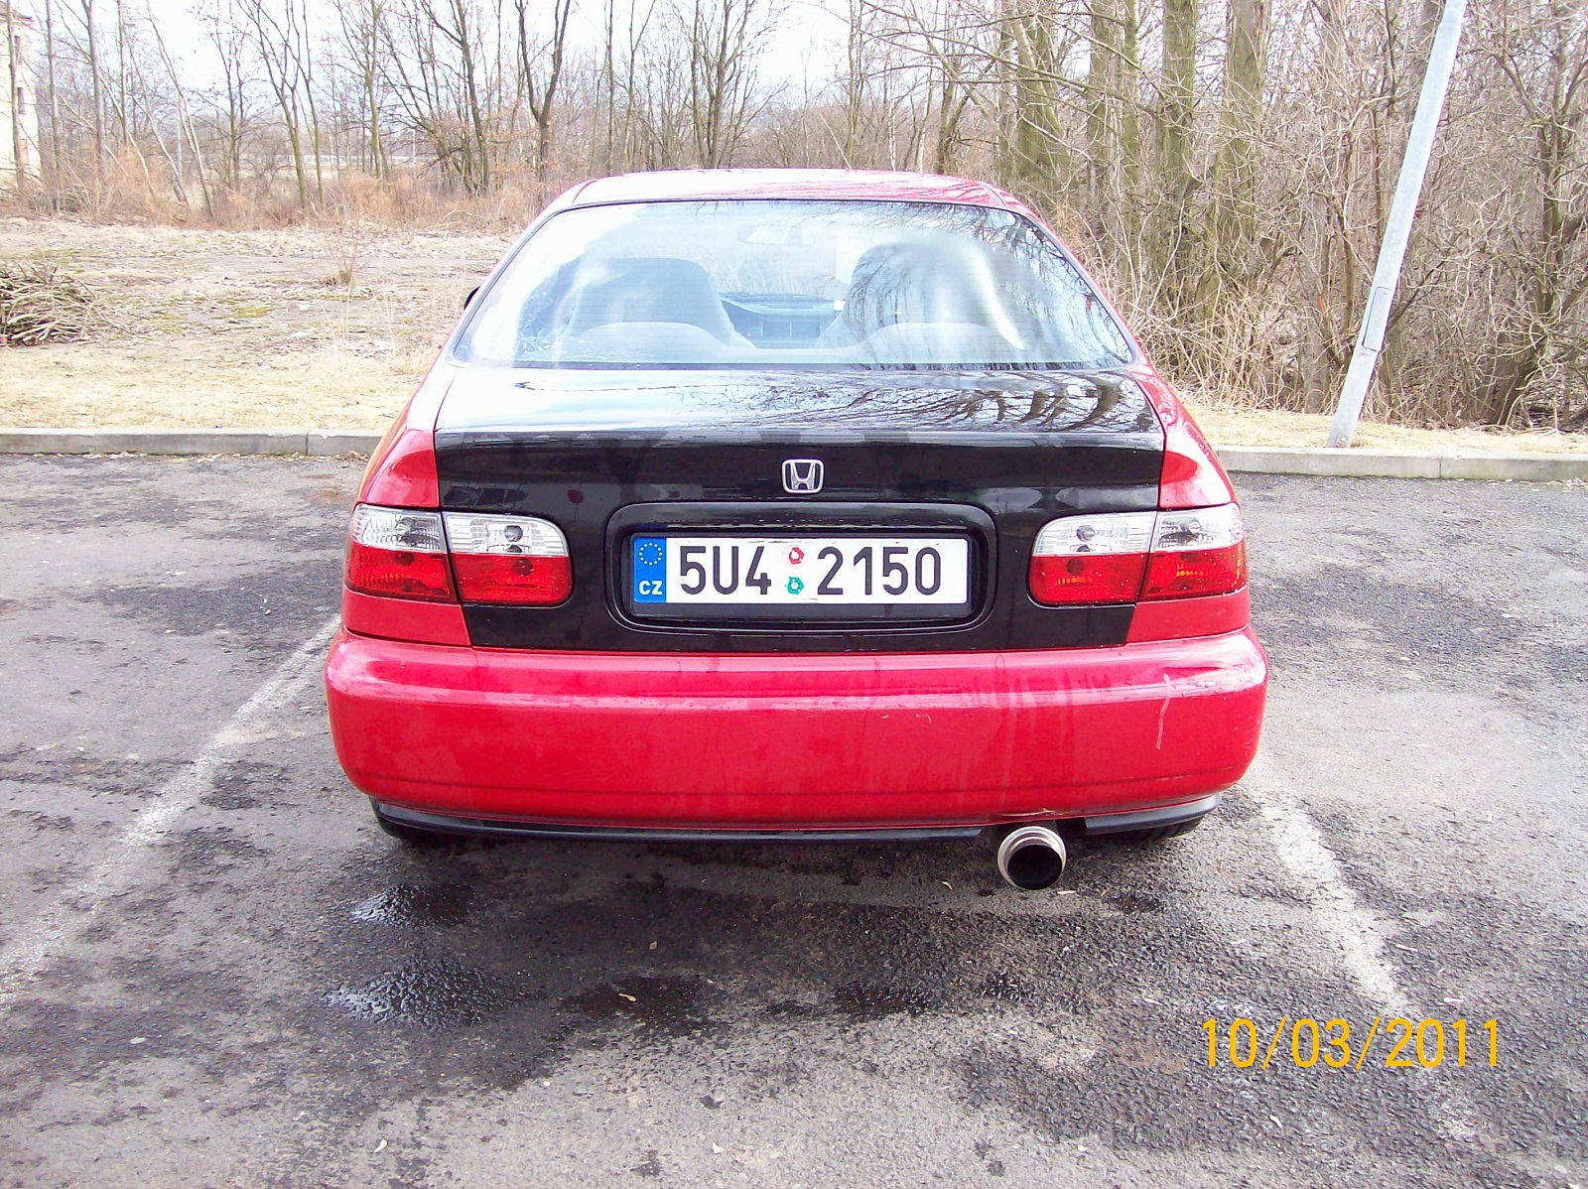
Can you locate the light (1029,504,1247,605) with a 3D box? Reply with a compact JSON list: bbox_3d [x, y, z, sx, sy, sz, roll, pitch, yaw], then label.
[{"bbox_3d":[0.563,-0.074,2.620,0.385,0.150,0.190,0,15,-1],"label":"light"}]

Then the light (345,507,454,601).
[{"bbox_3d":[-0.628,-0.078,2.635,0.220,0.150,0.180,0,15,-1],"label":"light"}]

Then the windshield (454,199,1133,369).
[{"bbox_3d":[0.001,-0.597,3.251,1.250,0.120,0.640,0,43,-1],"label":"windshield"}]

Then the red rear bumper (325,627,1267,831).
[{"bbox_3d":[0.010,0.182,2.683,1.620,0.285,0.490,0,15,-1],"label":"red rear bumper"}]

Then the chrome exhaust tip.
[{"bbox_3d":[0.363,0.391,2.553,0.105,0.105,0.140,0,15,-1],"label":"chrome exhaust tip"}]

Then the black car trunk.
[{"bbox_3d":[0.008,-0.162,2.767,1.210,0.370,0.610,0,15,-1],"label":"black car trunk"}]

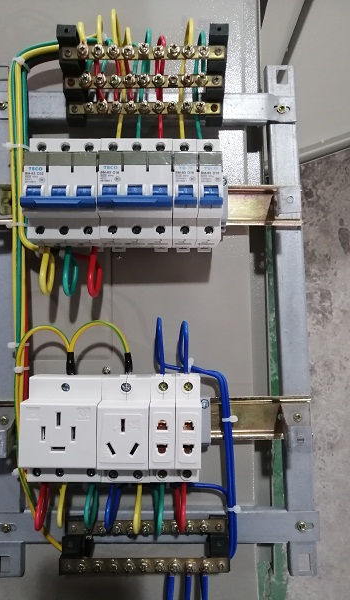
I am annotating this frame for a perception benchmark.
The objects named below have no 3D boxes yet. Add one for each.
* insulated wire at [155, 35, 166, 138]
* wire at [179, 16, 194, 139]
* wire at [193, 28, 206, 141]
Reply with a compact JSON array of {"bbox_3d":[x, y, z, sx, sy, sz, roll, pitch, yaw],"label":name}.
[{"bbox_3d":[-0.012,-0.175,0.387,0.010,0.032,0.083,-1,85,0],"label":"insulated wire"},{"bbox_3d":[0.009,-0.168,0.355,0.011,0.030,0.091,0,87,0],"label":"wire"},{"bbox_3d":[0.019,-0.164,0.356,0.010,0.028,0.082,0,87,0],"label":"wire"}]

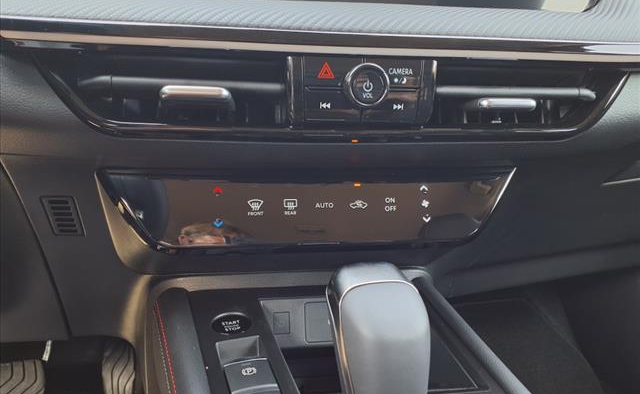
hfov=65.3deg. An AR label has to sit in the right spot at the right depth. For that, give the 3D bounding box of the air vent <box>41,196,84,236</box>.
[{"bbox_3d":[-0.224,0.016,0.435,0.027,0.042,0.010,-1,42,-12],"label":"air vent"}]

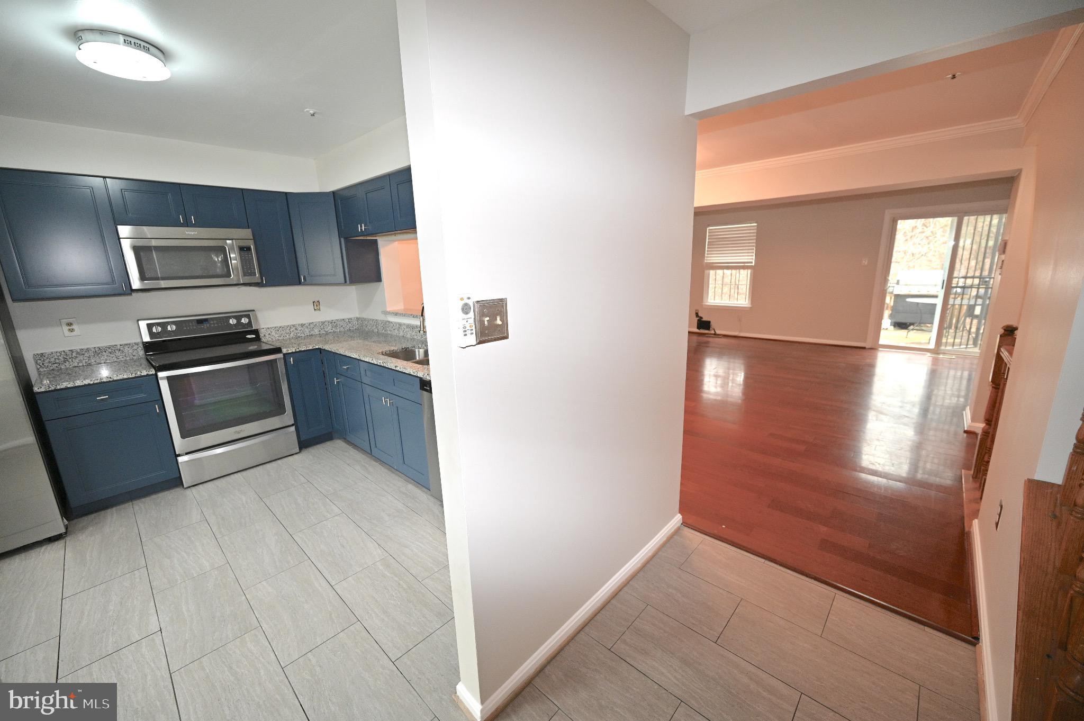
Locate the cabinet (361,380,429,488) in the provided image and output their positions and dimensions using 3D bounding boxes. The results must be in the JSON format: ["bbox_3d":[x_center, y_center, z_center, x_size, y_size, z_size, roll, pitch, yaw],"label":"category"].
[{"bbox_3d":[-0.824,0.449,3.118,0.830,0.580,0.583,10,17,42],"label":"cabinet"}]

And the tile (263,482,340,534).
[{"bbox_3d":[-1.608,0.976,2.814,0.614,0.010,0.307,10,18,42],"label":"tile"}]

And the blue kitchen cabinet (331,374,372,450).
[{"bbox_3d":[-1.296,0.364,3.550,0.460,0.585,0.583,10,17,42],"label":"blue kitchen cabinet"}]

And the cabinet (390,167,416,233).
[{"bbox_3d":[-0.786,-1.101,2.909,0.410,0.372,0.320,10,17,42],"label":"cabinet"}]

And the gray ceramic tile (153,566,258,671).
[{"bbox_3d":[-1.563,1.159,1.951,0.616,0.012,0.303,10,17,42],"label":"gray ceramic tile"}]

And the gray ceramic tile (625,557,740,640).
[{"bbox_3d":[0.640,1.094,1.975,0.460,0.010,0.307,10,18,42],"label":"gray ceramic tile"}]

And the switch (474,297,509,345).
[{"bbox_3d":[-0.146,-0.117,1.256,0.020,0.125,0.128,10,18,42],"label":"switch"}]

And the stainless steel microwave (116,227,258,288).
[{"bbox_3d":[-2.658,-0.774,3.199,0.405,0.413,0.758,10,18,42],"label":"stainless steel microwave"}]

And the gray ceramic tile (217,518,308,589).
[{"bbox_3d":[-1.567,1.059,2.357,0.602,0.010,0.301,10,17,42],"label":"gray ceramic tile"}]

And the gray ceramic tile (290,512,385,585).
[{"bbox_3d":[-1.141,1.043,2.369,0.608,0.010,0.300,10,17,42],"label":"gray ceramic tile"}]

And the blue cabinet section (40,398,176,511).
[{"bbox_3d":[-2.937,0.555,2.908,0.540,0.580,0.525,9,16,42],"label":"blue cabinet section"}]

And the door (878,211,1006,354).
[{"bbox_3d":[5.908,-1.079,6.135,1.490,2.020,0.100,10,17,42],"label":"door"}]

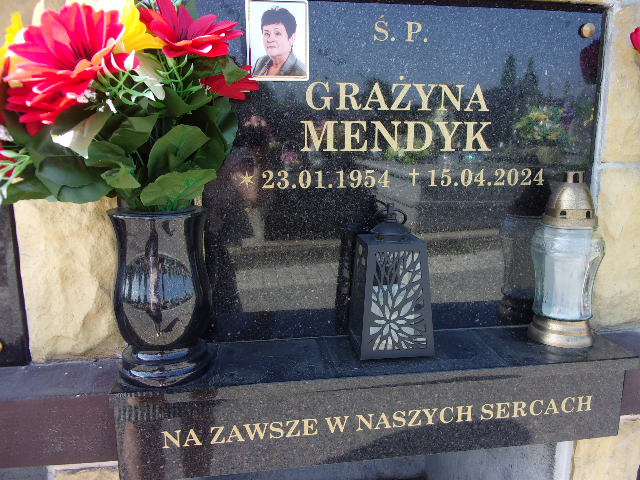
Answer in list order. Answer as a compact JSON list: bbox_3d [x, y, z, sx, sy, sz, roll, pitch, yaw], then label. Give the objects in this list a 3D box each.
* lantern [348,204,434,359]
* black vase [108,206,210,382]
[{"bbox_3d":[0.083,0.043,0.618,0.086,0.174,0.086,-1,9,-7],"label":"lantern"},{"bbox_3d":[-0.168,0.056,0.554,0.100,0.173,0.100,-2,9,-9],"label":"black vase"}]

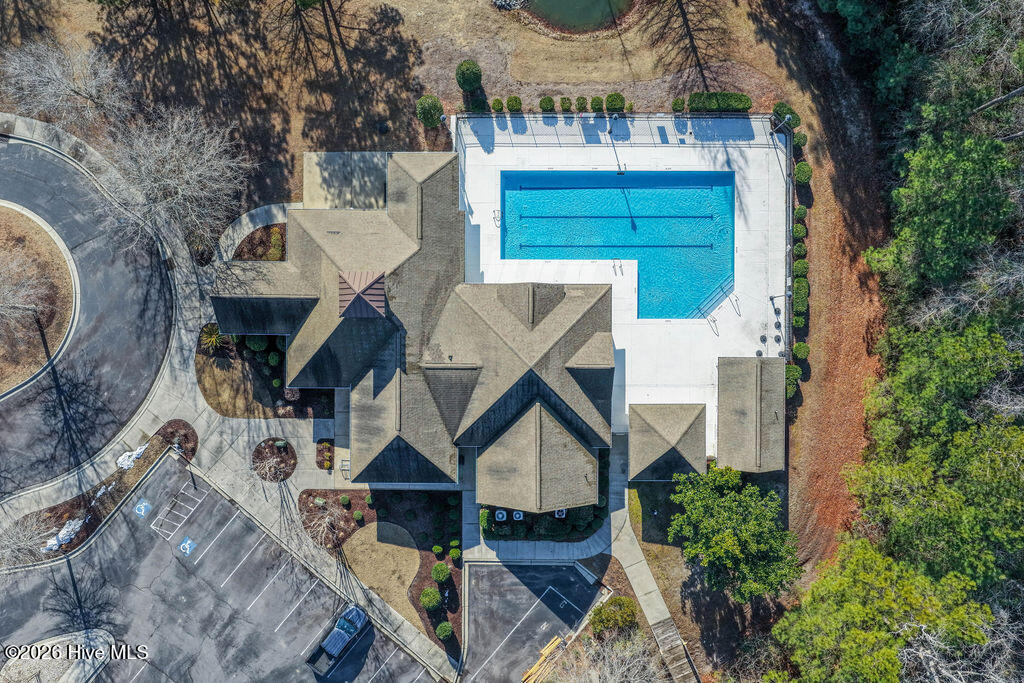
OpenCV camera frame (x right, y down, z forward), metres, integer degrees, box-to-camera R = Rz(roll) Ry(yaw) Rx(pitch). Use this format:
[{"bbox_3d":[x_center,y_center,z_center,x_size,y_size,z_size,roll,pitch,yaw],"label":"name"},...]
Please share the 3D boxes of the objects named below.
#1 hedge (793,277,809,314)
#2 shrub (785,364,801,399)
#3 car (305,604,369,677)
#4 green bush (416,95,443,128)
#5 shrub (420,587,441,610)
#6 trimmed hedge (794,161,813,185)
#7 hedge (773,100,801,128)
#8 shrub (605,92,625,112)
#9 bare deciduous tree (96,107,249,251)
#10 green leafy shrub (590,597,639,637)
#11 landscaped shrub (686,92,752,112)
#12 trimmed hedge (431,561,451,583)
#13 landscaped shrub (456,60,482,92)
[{"bbox_3d":[22.491,-3.531,61.816,1.100,1.480,2.710,0,89,1],"label":"hedge"},{"bbox_3d":[21.559,3.071,61.154,1.300,1.650,2.650,0,90,1],"label":"shrub"},{"bbox_3d":[-13.562,23.311,62.180,1.940,1.860,5.750,39,90,1],"label":"car"},{"bbox_3d":[-6.298,-17.623,61.028,2.020,2.800,2.020,0,90,1],"label":"green bush"},{"bbox_3d":[-6.339,20.042,61.947,1.540,2.070,1.560,0,89,1],"label":"shrub"},{"bbox_3d":[22.655,-13.073,61.798,1.280,1.670,1.620,0,90,1],"label":"trimmed hedge"},{"bbox_3d":[21.400,-17.599,61.914,2.410,1.580,1.030,44,91,1],"label":"hedge"},{"bbox_3d":[8.075,-18.670,62.143,1.430,1.720,1.430,0,89,1],"label":"shrub"},{"bbox_3d":[-24.277,-11.501,57.980,11.000,9.000,10.500,0,90,1],"label":"bare deciduous tree"},{"bbox_3d":[7.840,21.098,61.219,3.500,2.000,2.550,0,90,1],"label":"green leafy shrub"},{"bbox_3d":[15.992,-18.393,61.299,4.800,1.600,1.200,0,90,1],"label":"landscaped shrub"},{"bbox_3d":[-5.506,17.981,61.947,1.410,2.070,1.410,0,89,1],"label":"trimmed hedge"},{"bbox_3d":[-3.283,-20.255,60.810,1.900,3.100,1.900,0,90,1],"label":"landscaped shrub"}]

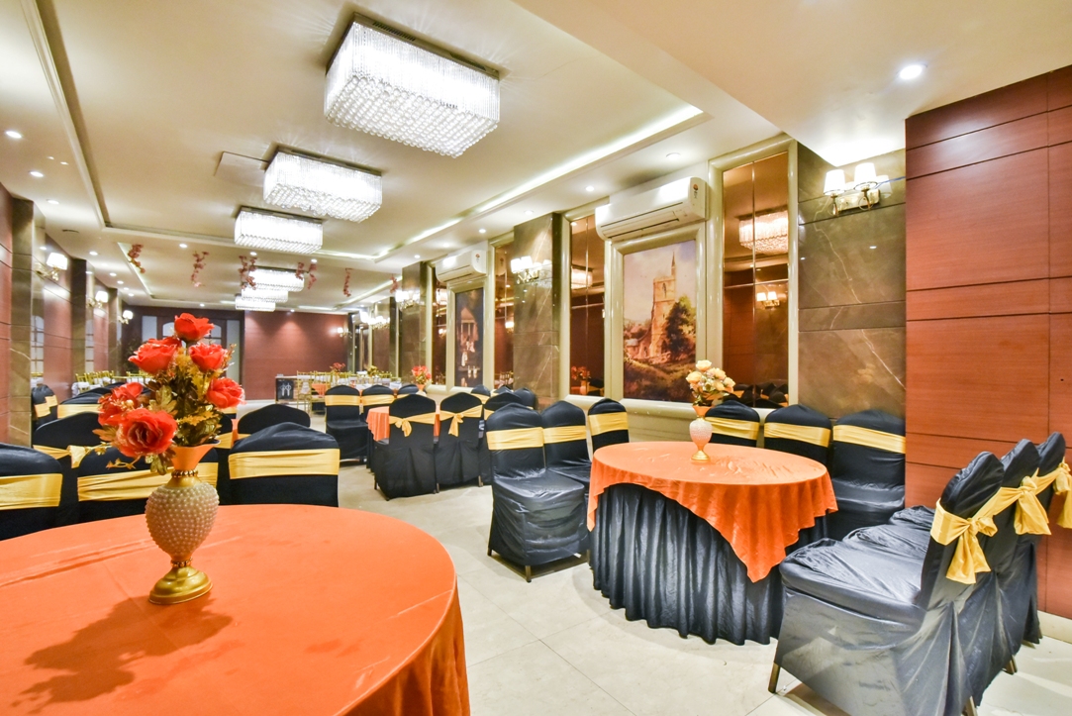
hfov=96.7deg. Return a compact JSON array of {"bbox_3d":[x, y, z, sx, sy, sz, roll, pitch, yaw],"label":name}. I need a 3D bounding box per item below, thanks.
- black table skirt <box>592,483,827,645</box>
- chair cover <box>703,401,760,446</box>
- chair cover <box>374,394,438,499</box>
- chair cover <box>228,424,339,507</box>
[{"bbox_3d":[0.957,0.935,2.726,1.250,0.690,1.250,0,0,0],"label":"black table skirt"},{"bbox_3d":[1.374,0.811,3.623,0.550,0.950,0.450,0,-1,-39],"label":"chair cover"},{"bbox_3d":[-1.283,0.819,4.654,0.450,0.950,0.550,0,0,-30],"label":"chair cover"},{"bbox_3d":[-1.180,0.794,2.140,0.480,0.950,0.550,0,0,-16],"label":"chair cover"}]

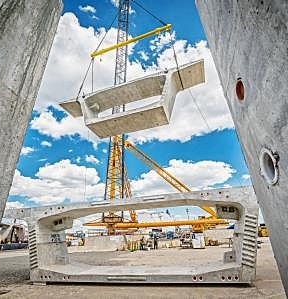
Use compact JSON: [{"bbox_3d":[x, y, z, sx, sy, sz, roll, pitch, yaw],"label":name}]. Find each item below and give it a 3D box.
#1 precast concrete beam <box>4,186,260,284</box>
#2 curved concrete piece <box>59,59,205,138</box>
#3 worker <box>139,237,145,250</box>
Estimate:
[{"bbox_3d":[-0.450,4.224,8.476,15.400,3.220,2.090,-9,-27,12],"label":"precast concrete beam"},{"bbox_3d":[-1.254,-3.315,13.908,12.270,3.230,2.090,-11,-27,16],"label":"curved concrete piece"},{"bbox_3d":[-0.340,12.615,23.403,0.650,1.620,0.520,-3,-26,0],"label":"worker"}]

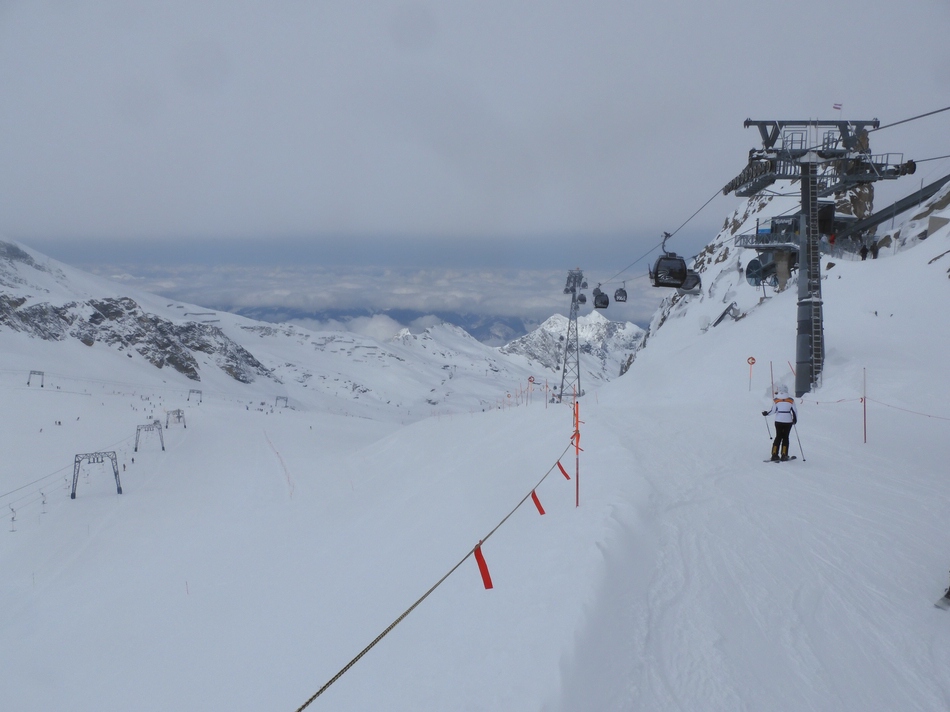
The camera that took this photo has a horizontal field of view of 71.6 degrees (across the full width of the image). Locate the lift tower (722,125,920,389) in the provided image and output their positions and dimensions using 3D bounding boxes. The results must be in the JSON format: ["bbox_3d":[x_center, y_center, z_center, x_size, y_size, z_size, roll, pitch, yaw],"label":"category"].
[{"bbox_3d":[14.973,-4.516,29.300,6.300,12.200,6.400,2,0,6],"label":"lift tower"}]

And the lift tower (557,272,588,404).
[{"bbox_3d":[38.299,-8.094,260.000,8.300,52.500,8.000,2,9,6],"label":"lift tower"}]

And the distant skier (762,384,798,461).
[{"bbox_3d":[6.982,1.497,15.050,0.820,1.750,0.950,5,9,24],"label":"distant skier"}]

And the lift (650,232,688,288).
[{"bbox_3d":[14.473,-7.106,49.000,2.450,4.150,2.350,2,9,6],"label":"lift"}]

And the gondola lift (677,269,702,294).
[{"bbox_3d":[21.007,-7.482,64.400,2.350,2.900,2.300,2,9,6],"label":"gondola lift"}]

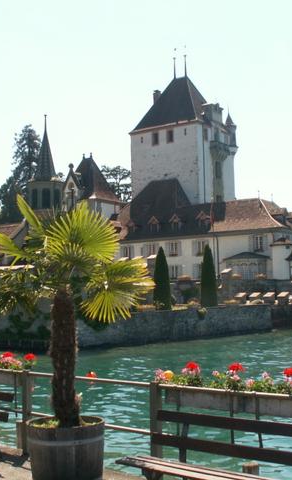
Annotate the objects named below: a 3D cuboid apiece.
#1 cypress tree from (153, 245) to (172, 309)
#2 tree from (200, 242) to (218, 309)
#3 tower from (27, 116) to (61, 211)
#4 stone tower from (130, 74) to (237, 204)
[{"bbox_3d":[1.194,2.800,46.934,1.350,4.671,1.350,-1,-5,0],"label":"cypress tree"},{"bbox_3d":[4.763,2.715,48.642,1.350,4.766,1.350,-1,-5,0],"label":"tree"},{"bbox_3d":[-12.694,-9.449,81.180,4.500,12.345,4.500,-5,-6,35],"label":"tower"},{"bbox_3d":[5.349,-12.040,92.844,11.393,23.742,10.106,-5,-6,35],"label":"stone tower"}]

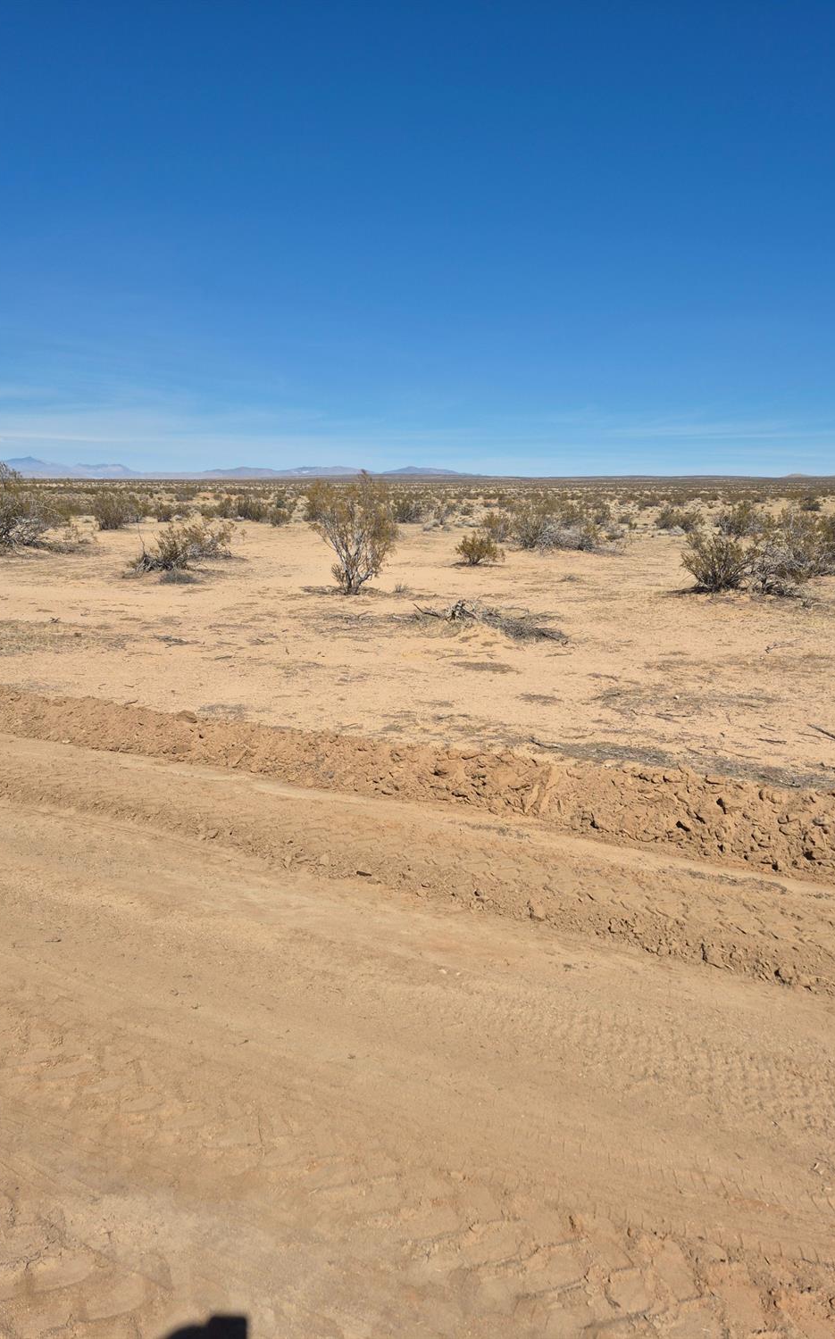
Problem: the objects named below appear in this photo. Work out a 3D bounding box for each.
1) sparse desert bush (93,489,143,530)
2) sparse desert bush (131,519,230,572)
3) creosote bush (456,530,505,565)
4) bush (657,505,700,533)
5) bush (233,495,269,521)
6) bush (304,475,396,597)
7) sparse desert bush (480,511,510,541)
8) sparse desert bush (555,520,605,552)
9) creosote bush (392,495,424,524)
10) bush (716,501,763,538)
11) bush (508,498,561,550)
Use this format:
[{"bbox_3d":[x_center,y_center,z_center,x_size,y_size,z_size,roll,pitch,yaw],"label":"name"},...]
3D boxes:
[{"bbox_3d":[-9.708,-5.169,28.689,1.571,1.209,1.414,-4,13,-18],"label":"sparse desert bush"},{"bbox_3d":[-4.252,-2.244,15.936,1.781,0.841,1.336,-3,13,-14],"label":"sparse desert bush"},{"bbox_3d":[1.192,-2.290,16.693,0.876,0.614,0.788,1,12,4],"label":"creosote bush"},{"bbox_3d":[7.932,-4.581,27.009,1.325,0.765,1.192,3,13,16],"label":"bush"},{"bbox_3d":[-6.441,-6.247,34.354,1.293,0.940,1.164,-2,12,-10],"label":"bush"},{"bbox_3d":[-0.905,-1.873,12.336,1.168,1.626,1.051,-1,12,-4],"label":"bush"},{"bbox_3d":[2.044,-3.764,23.250,0.742,0.744,0.668,1,12,5],"label":"sparse desert bush"},{"bbox_3d":[3.644,-3.018,19.987,1.094,0.654,0.985,2,12,10],"label":"sparse desert bush"},{"bbox_3d":[-0.347,-5.907,32.697,1.156,0.970,1.040,0,12,-1],"label":"creosote bush"},{"bbox_3d":[9.252,-4.352,25.484,1.279,0.957,1.151,4,13,19],"label":"bush"},{"bbox_3d":[2.710,-3.367,20.552,1.172,1.100,1.055,2,12,7],"label":"bush"}]

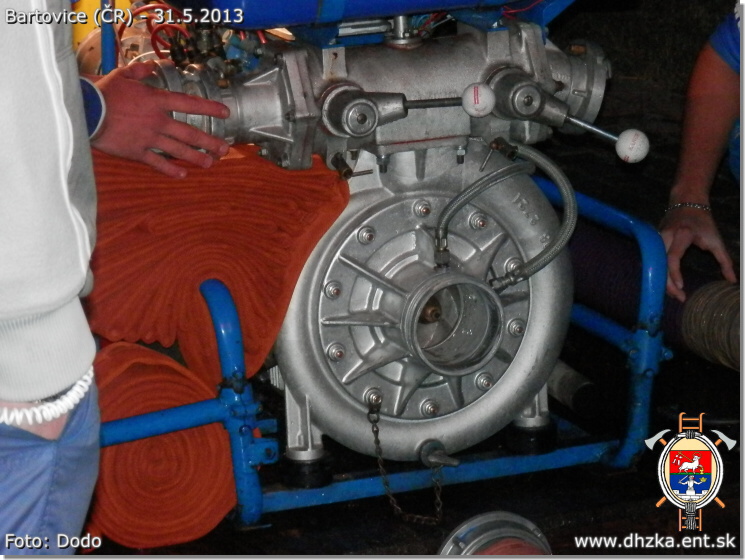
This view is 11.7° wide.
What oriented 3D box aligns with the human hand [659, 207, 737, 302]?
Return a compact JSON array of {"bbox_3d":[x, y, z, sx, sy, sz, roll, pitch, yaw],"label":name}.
[{"bbox_3d":[0.480,-0.036,5.390,0.118,0.145,0.100,6,-15,0],"label":"human hand"}]

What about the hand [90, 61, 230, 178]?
[{"bbox_3d":[-0.269,-0.204,4.620,0.188,0.138,0.080,12,8,-20],"label":"hand"}]

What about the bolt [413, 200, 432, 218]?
[{"bbox_3d":[0.066,-0.092,4.729,0.022,0.022,0.022,-7,14,-20],"label":"bolt"}]

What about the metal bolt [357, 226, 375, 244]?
[{"bbox_3d":[-0.007,-0.058,4.708,0.022,0.022,0.022,-7,14,-20],"label":"metal bolt"}]

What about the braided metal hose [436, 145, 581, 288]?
[{"bbox_3d":[0.167,-0.085,4.754,0.229,0.171,0.126,-7,14,-20],"label":"braided metal hose"}]

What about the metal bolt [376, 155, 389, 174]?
[{"bbox_3d":[0.013,-0.150,4.739,0.017,0.027,0.017,-7,14,-20],"label":"metal bolt"}]

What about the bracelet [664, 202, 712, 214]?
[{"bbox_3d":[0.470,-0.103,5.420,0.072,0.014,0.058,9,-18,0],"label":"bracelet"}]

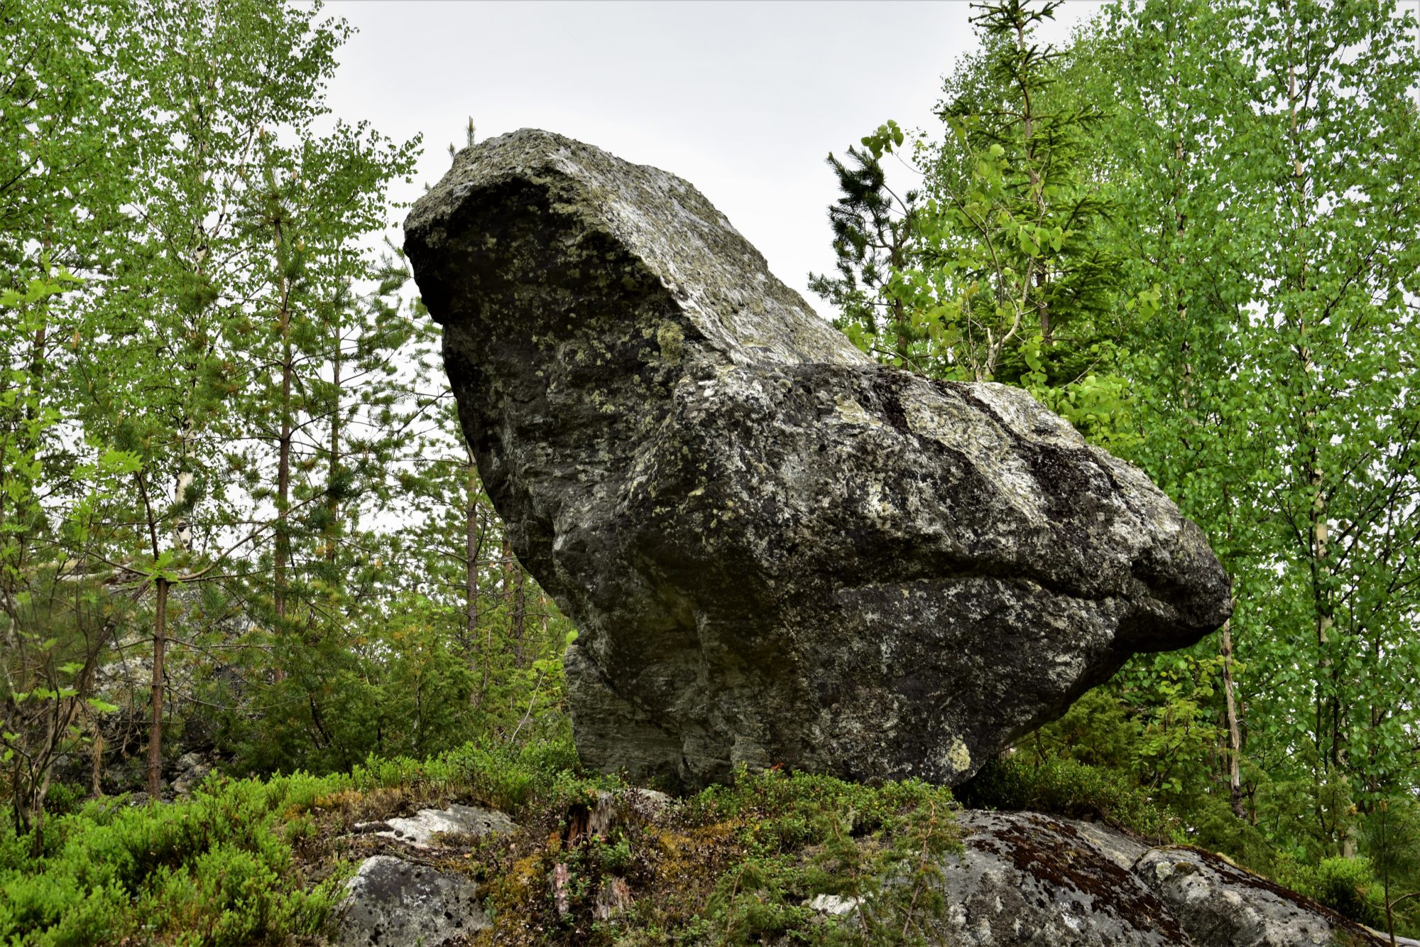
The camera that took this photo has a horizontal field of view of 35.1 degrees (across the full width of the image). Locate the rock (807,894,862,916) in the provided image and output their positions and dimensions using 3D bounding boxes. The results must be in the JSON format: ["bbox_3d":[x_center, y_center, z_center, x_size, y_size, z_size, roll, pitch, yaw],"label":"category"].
[{"bbox_3d":[0.394,1.363,7.100,0.185,0.075,0.130,0,-8,0],"label":"rock"}]

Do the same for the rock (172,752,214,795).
[{"bbox_3d":[-2.532,1.472,11.000,0.210,0.200,0.180,0,-8,0],"label":"rock"}]

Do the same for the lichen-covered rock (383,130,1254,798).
[{"bbox_3d":[0.414,-0.042,8.600,3.050,2.500,2.300,2,-9,-12],"label":"lichen-covered rock"}]

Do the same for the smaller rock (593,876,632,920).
[{"bbox_3d":[-0.307,1.342,7.100,0.120,0.140,0.100,0,-8,0],"label":"smaller rock"}]

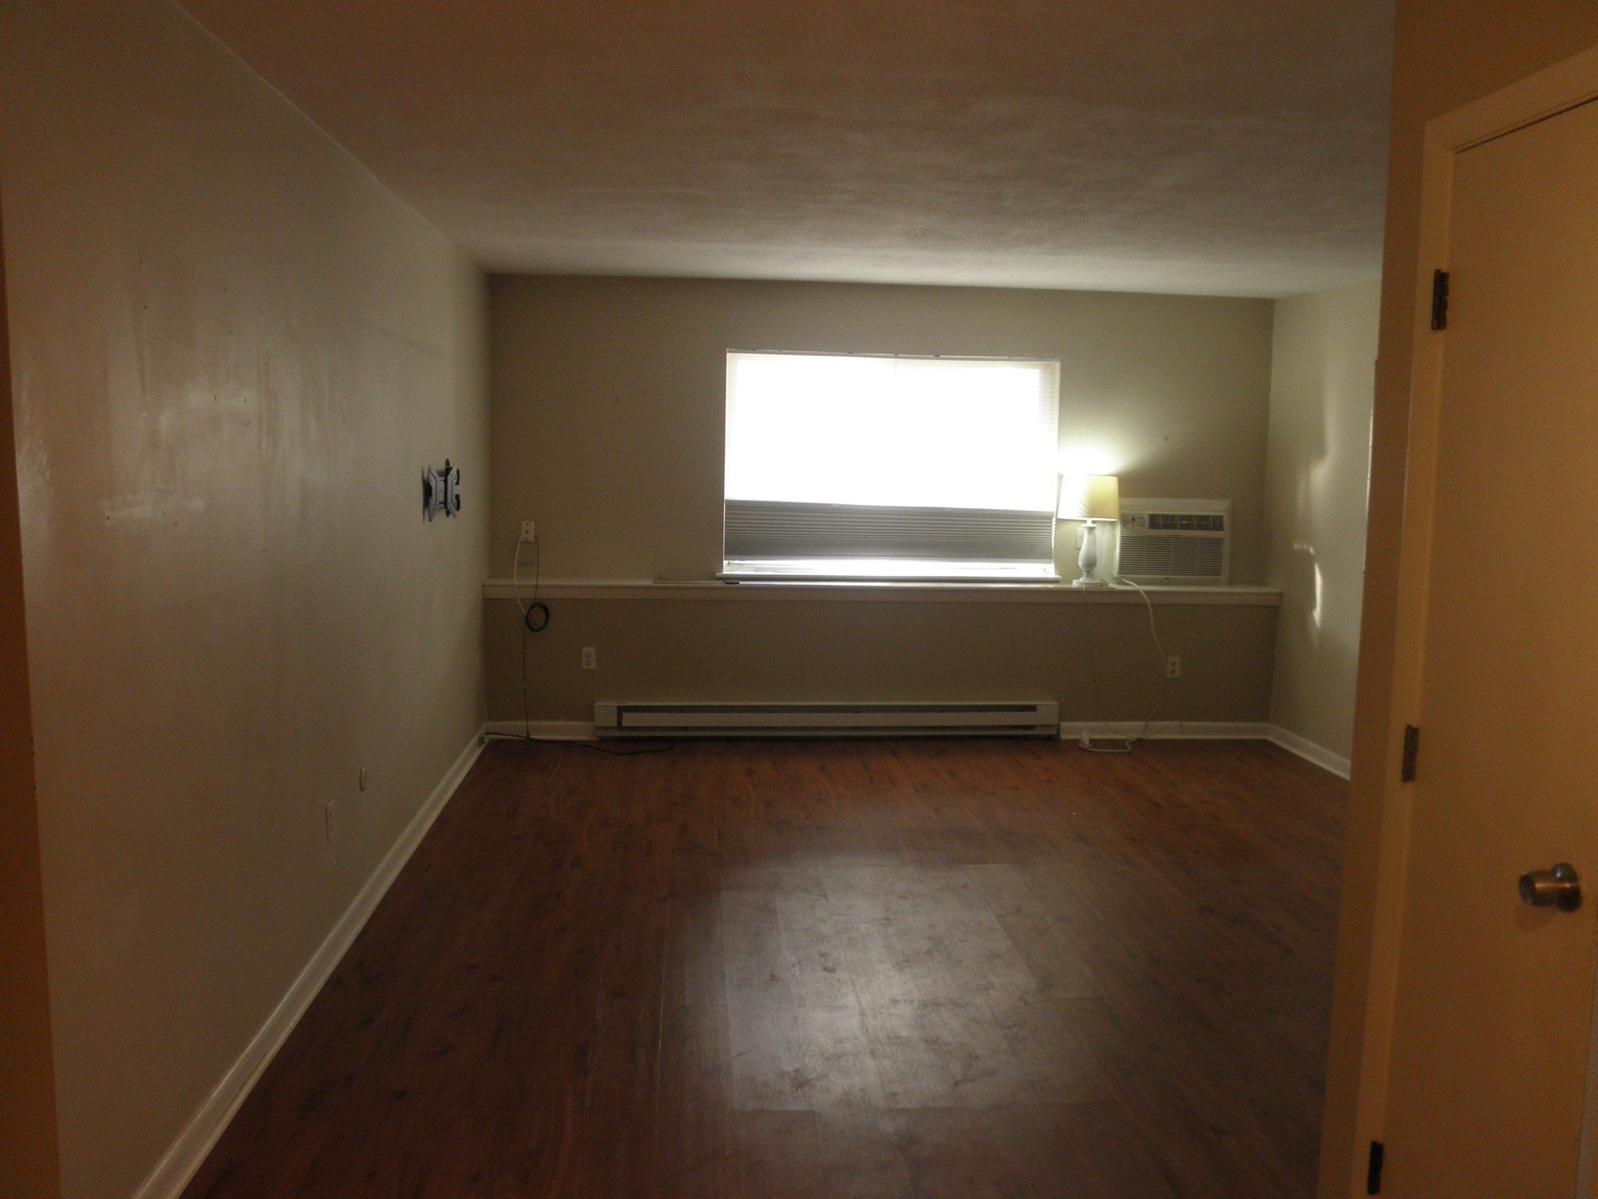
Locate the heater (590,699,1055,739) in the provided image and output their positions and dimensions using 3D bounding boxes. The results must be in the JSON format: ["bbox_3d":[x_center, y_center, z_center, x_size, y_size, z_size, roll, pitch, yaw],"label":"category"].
[{"bbox_3d":[0.162,0.636,6.860,2.463,0.183,0.072,1,7,-5],"label":"heater"}]

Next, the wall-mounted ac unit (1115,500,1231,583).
[{"bbox_3d":[2.052,-0.313,7.140,0.678,0.477,0.206,1,7,-5],"label":"wall-mounted ac unit"}]

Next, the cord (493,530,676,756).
[{"bbox_3d":[-1.109,0.214,6.687,0.915,1.058,0.603,1,7,-5],"label":"cord"}]

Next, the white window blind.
[{"bbox_3d":[0.515,-0.709,7.038,1.824,1.217,0.103,1,7,-5],"label":"white window blind"}]

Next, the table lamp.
[{"bbox_3d":[1.565,-0.362,6.991,0.337,0.609,0.337,1,7,-5],"label":"table lamp"}]

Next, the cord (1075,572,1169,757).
[{"bbox_3d":[1.745,0.338,6.877,0.522,0.879,0.380,1,7,-5],"label":"cord"}]

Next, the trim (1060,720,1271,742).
[{"bbox_3d":[2.009,0.714,7.055,1.175,0.102,0.021,1,7,-5],"label":"trim"}]

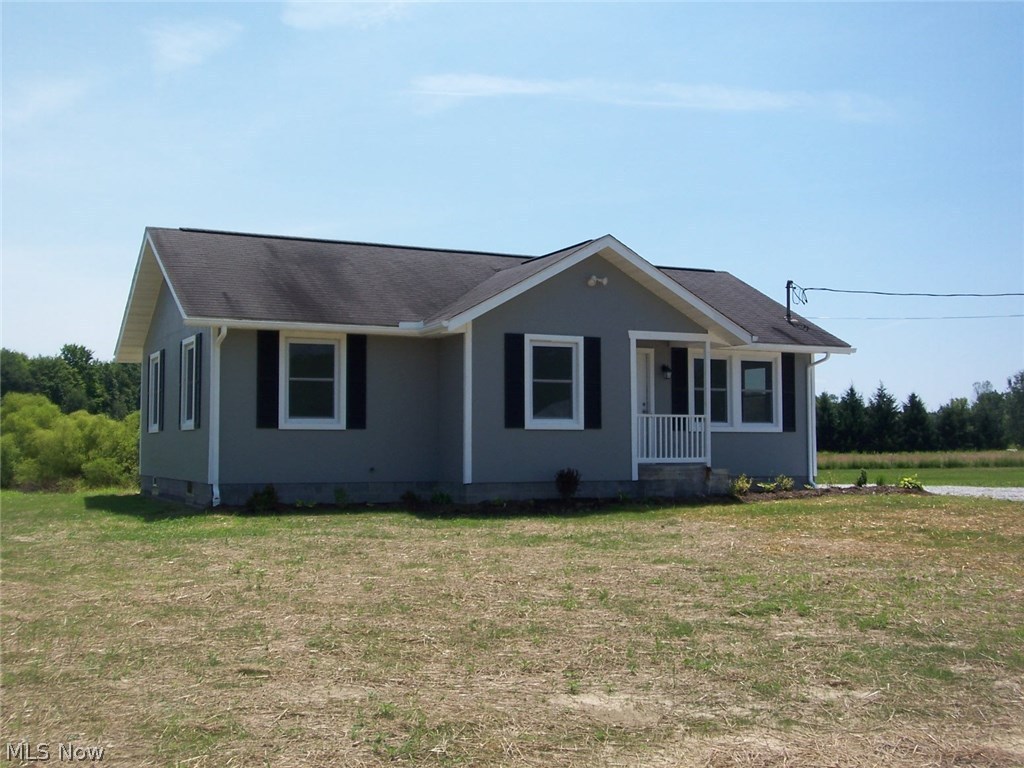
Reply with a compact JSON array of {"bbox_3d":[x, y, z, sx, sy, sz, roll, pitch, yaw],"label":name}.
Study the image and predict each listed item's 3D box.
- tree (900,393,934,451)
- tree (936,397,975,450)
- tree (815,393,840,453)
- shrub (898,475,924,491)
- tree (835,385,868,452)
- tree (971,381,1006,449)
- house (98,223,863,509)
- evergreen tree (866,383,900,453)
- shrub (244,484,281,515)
[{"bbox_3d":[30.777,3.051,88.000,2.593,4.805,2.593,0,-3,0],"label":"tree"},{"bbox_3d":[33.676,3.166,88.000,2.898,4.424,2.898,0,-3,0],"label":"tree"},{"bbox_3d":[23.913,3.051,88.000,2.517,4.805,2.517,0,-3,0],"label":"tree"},{"bbox_3d":[8.629,2.127,24.918,0.583,0.346,0.562,1,-4,-26],"label":"shrub"},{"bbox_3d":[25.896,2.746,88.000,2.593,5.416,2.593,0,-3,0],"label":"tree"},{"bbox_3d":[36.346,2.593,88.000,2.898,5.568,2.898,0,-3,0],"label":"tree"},{"bbox_3d":[-0.621,-0.284,24.728,13.816,5.292,9.502,1,-4,-26],"label":"house"},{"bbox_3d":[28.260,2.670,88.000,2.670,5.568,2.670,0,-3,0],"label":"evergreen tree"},{"bbox_3d":[-4.066,1.874,18.801,0.554,0.473,0.521,1,-4,-26],"label":"shrub"}]

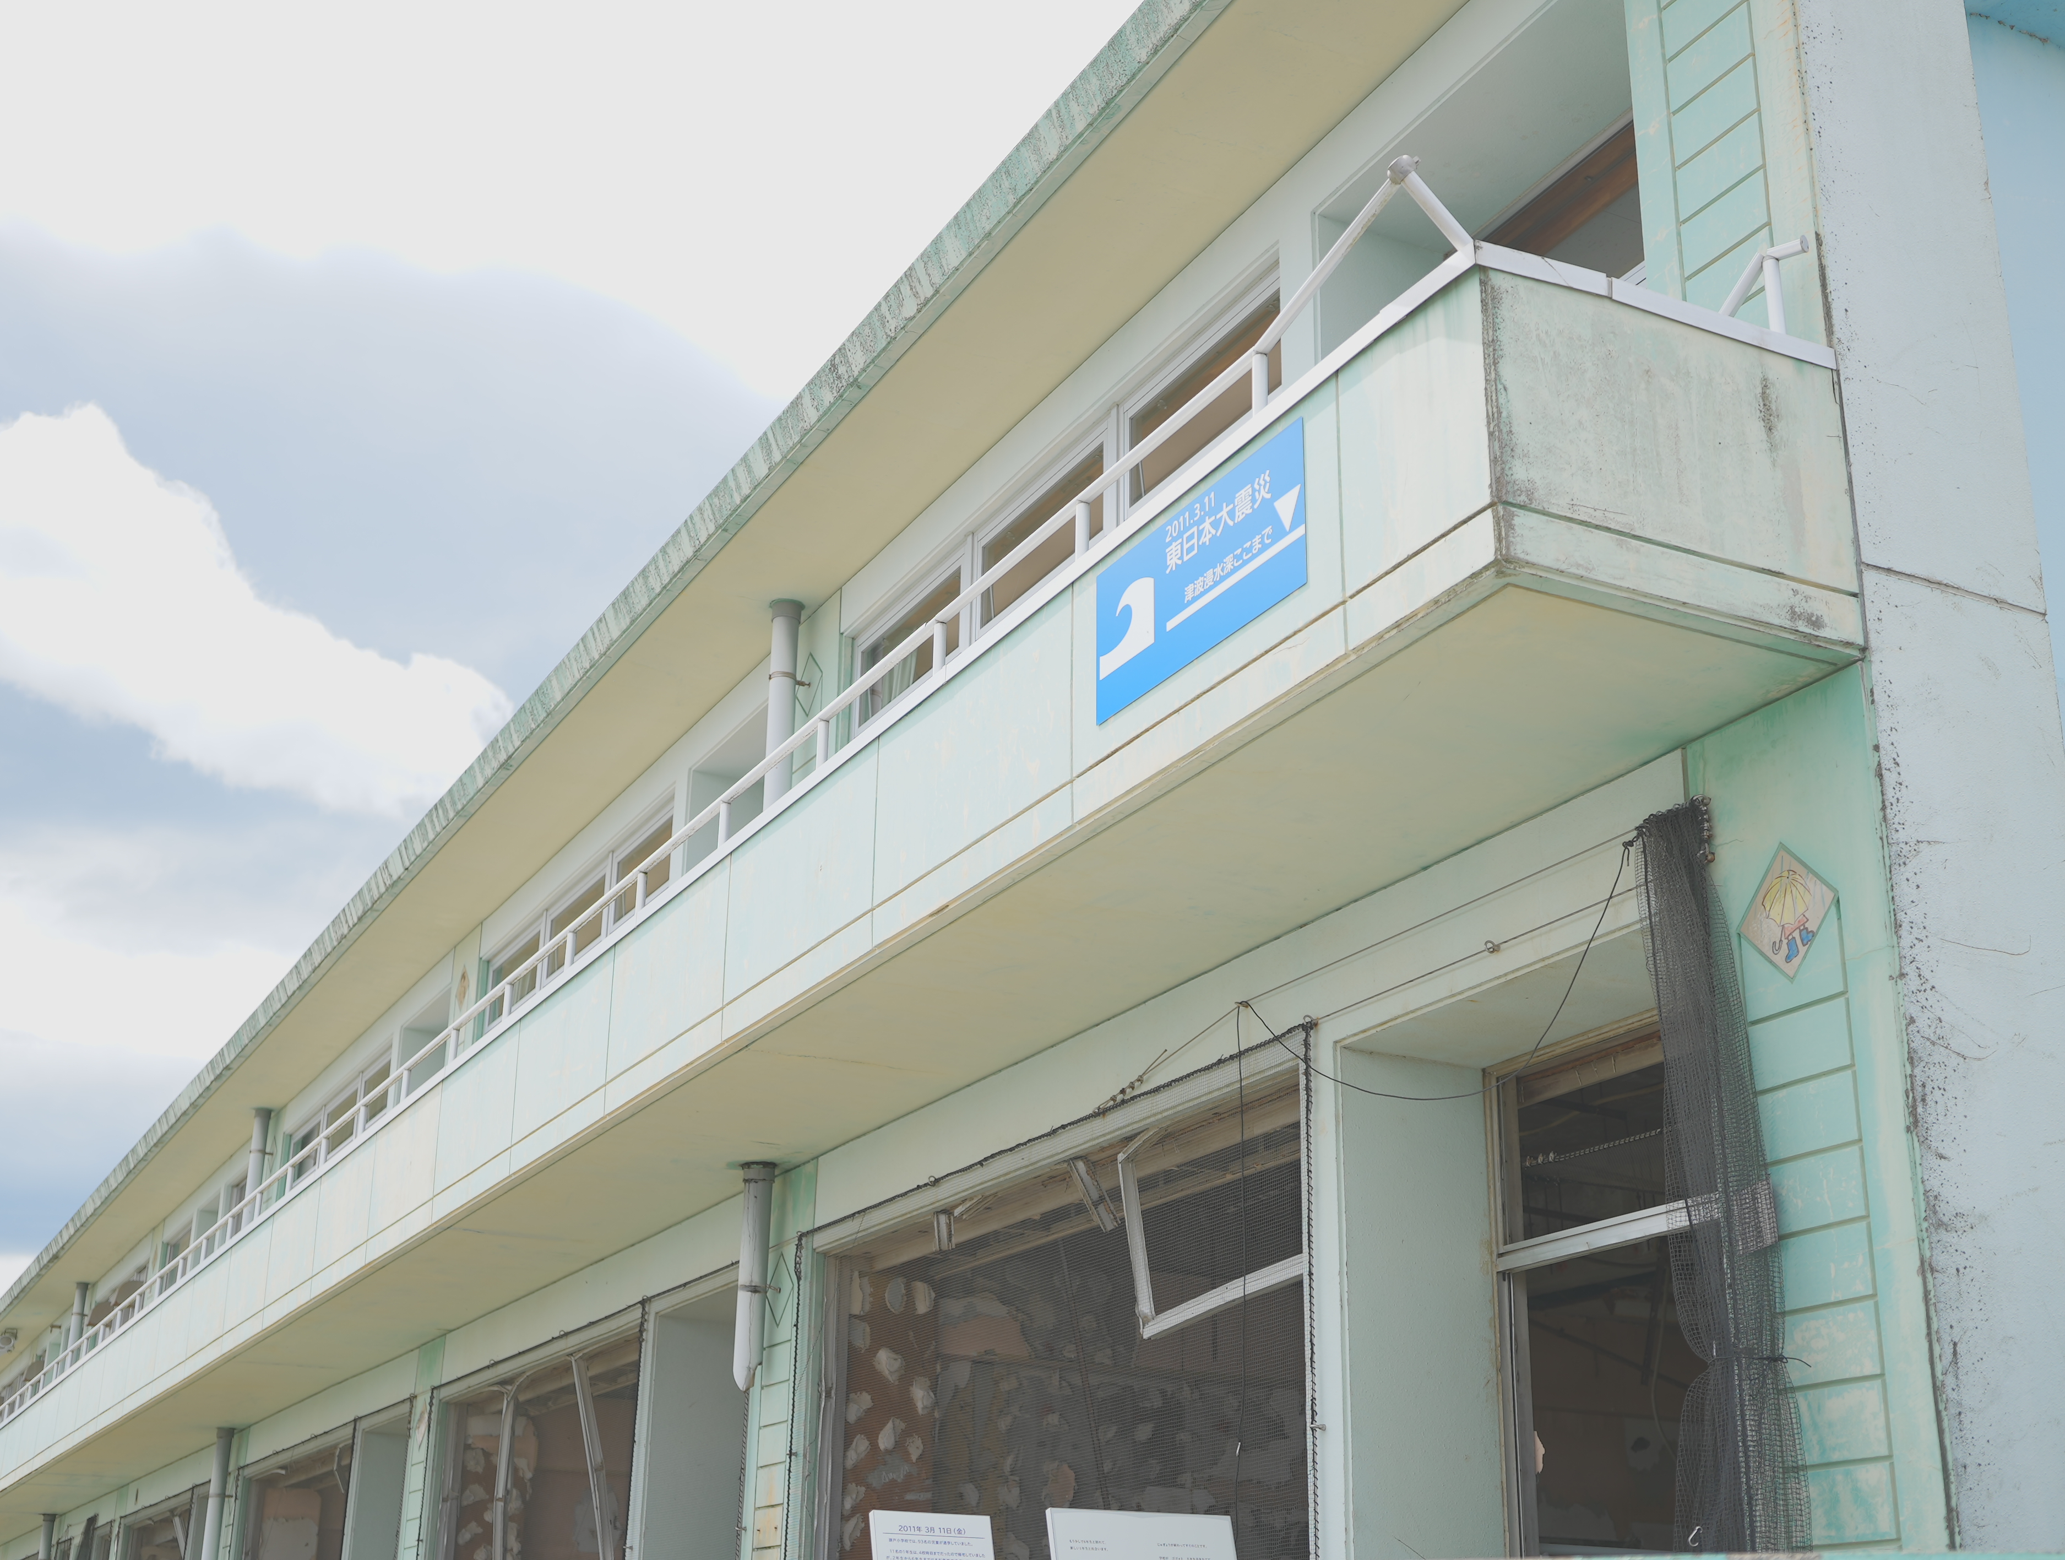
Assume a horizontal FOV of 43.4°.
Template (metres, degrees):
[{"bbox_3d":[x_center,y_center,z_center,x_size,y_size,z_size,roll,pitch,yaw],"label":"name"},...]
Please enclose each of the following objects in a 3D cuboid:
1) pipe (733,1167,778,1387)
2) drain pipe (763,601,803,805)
[{"bbox_3d":[-1.584,2.816,14.709,0.175,1.276,0.175,11,-23,-25],"label":"pipe"},{"bbox_3d":[-1.546,0.473,15.585,0.175,3.333,0.175,11,-23,-25],"label":"drain pipe"}]

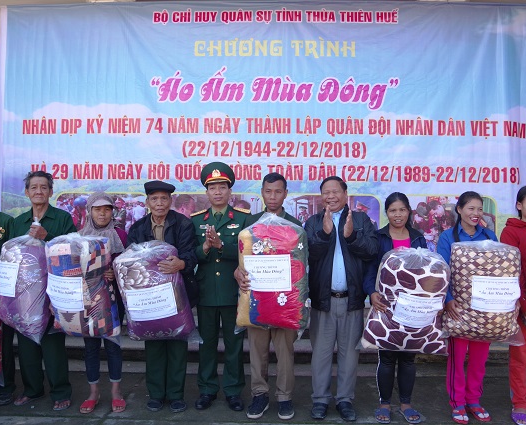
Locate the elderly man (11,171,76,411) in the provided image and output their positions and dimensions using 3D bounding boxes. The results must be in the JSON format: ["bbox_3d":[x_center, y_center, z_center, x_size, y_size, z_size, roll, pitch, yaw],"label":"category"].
[{"bbox_3d":[-1.511,0.527,3.300,0.470,1.618,0.420,0,0,-2],"label":"elderly man"}]

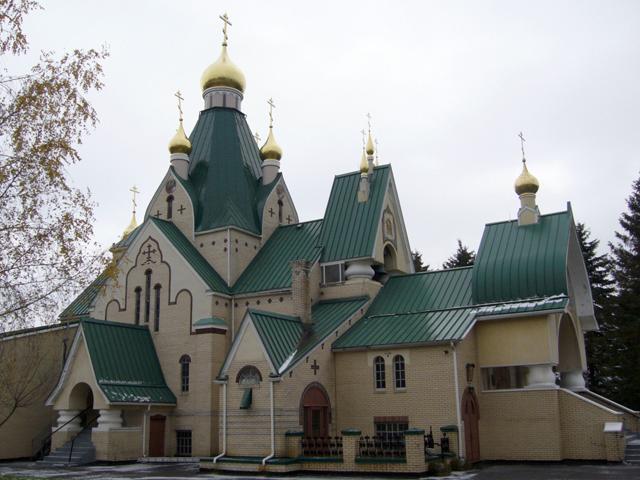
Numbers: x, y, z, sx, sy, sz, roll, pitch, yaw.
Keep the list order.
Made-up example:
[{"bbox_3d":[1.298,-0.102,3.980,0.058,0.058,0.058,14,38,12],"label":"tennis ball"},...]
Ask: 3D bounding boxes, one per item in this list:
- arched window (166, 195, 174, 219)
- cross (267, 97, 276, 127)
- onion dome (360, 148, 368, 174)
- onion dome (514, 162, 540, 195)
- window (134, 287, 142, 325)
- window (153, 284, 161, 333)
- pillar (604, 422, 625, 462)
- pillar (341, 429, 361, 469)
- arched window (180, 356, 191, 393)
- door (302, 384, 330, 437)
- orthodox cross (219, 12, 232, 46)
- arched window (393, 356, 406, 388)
[{"bbox_3d":[-7.730,-1.729,33.685,0.492,1.310,0.177,-10,-17,29],"label":"arched window"},{"bbox_3d":[-2.897,-7.667,38.656,0.080,1.921,0.950,-10,-17,28],"label":"cross"},{"bbox_3d":[2.268,-4.052,33.051,0.390,1.331,0.390,-1,-15,0],"label":"onion dome"},{"bbox_3d":[9.059,-2.661,28.224,1.083,1.527,1.083,-10,-17,29],"label":"onion dome"},{"bbox_3d":[-8.941,3.391,31.987,0.470,2.170,0.150,-10,-17,28],"label":"window"},{"bbox_3d":[-7.732,3.270,30.827,0.473,2.285,0.177,-10,-17,29],"label":"window"},{"bbox_3d":[9.869,6.761,21.682,0.474,1.237,0.500,-10,-17,28],"label":"pillar"},{"bbox_3d":[1.017,6.573,20.334,0.443,1.249,0.443,-10,-17,29],"label":"pillar"},{"bbox_3d":[-6.148,6.117,29.683,0.564,1.711,0.150,-10,-17,28],"label":"arched window"},{"bbox_3d":[-0.104,6.514,22.995,0.180,2.696,1.862,-10,-17,28],"label":"door"},{"bbox_3d":[-5.888,-13.116,40.321,0.118,2.216,1.133,-10,-17,29],"label":"orthodox cross"},{"bbox_3d":[2.884,4.786,23.345,0.491,1.288,0.140,-10,-17,28],"label":"arched window"}]

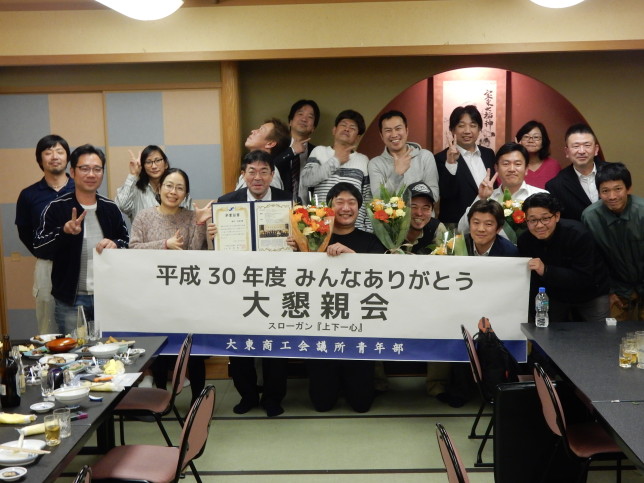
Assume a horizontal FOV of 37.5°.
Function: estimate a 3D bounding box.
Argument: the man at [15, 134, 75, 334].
[{"bbox_3d":[-1.586,0.194,5.732,0.490,1.671,0.340,-3,7,-13],"label":"man"}]

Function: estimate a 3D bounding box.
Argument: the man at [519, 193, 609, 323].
[{"bbox_3d":[1.381,0.364,5.439,0.540,1.302,0.620,1,8,20],"label":"man"}]

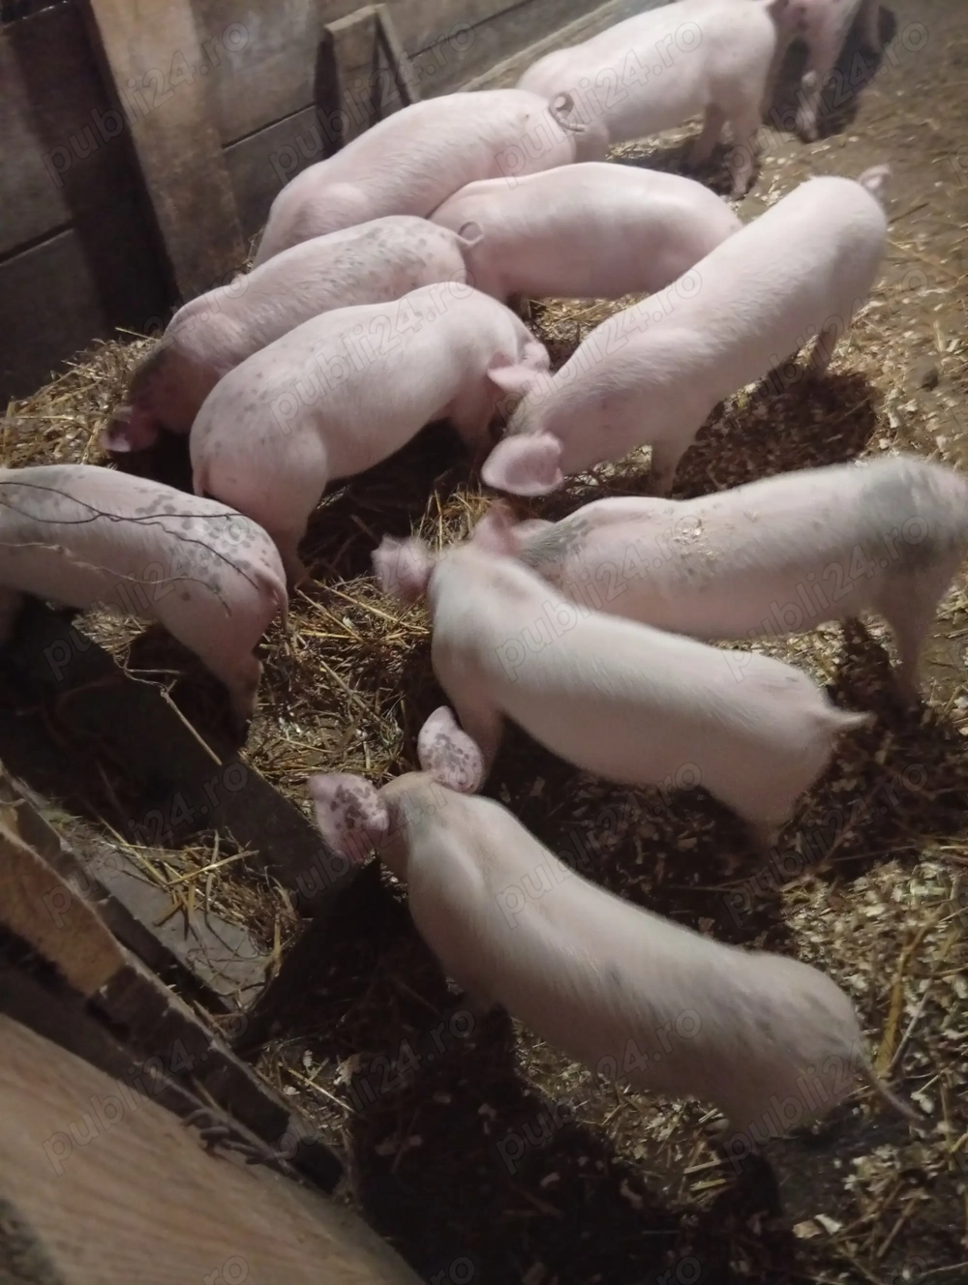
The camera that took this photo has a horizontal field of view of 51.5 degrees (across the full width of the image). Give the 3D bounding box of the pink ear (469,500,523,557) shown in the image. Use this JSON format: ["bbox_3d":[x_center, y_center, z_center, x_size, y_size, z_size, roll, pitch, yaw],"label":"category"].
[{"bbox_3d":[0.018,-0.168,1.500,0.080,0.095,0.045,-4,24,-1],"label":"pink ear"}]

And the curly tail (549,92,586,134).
[{"bbox_3d":[0.186,-1.187,2.250,0.070,0.065,0.050,-32,55,-20],"label":"curly tail"}]

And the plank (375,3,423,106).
[{"bbox_3d":[-0.230,-1.623,2.820,0.045,0.360,0.040,24,70,30],"label":"plank"}]

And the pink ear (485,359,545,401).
[{"bbox_3d":[0.058,-0.467,1.780,0.110,0.040,0.085,-2,50,3],"label":"pink ear"}]

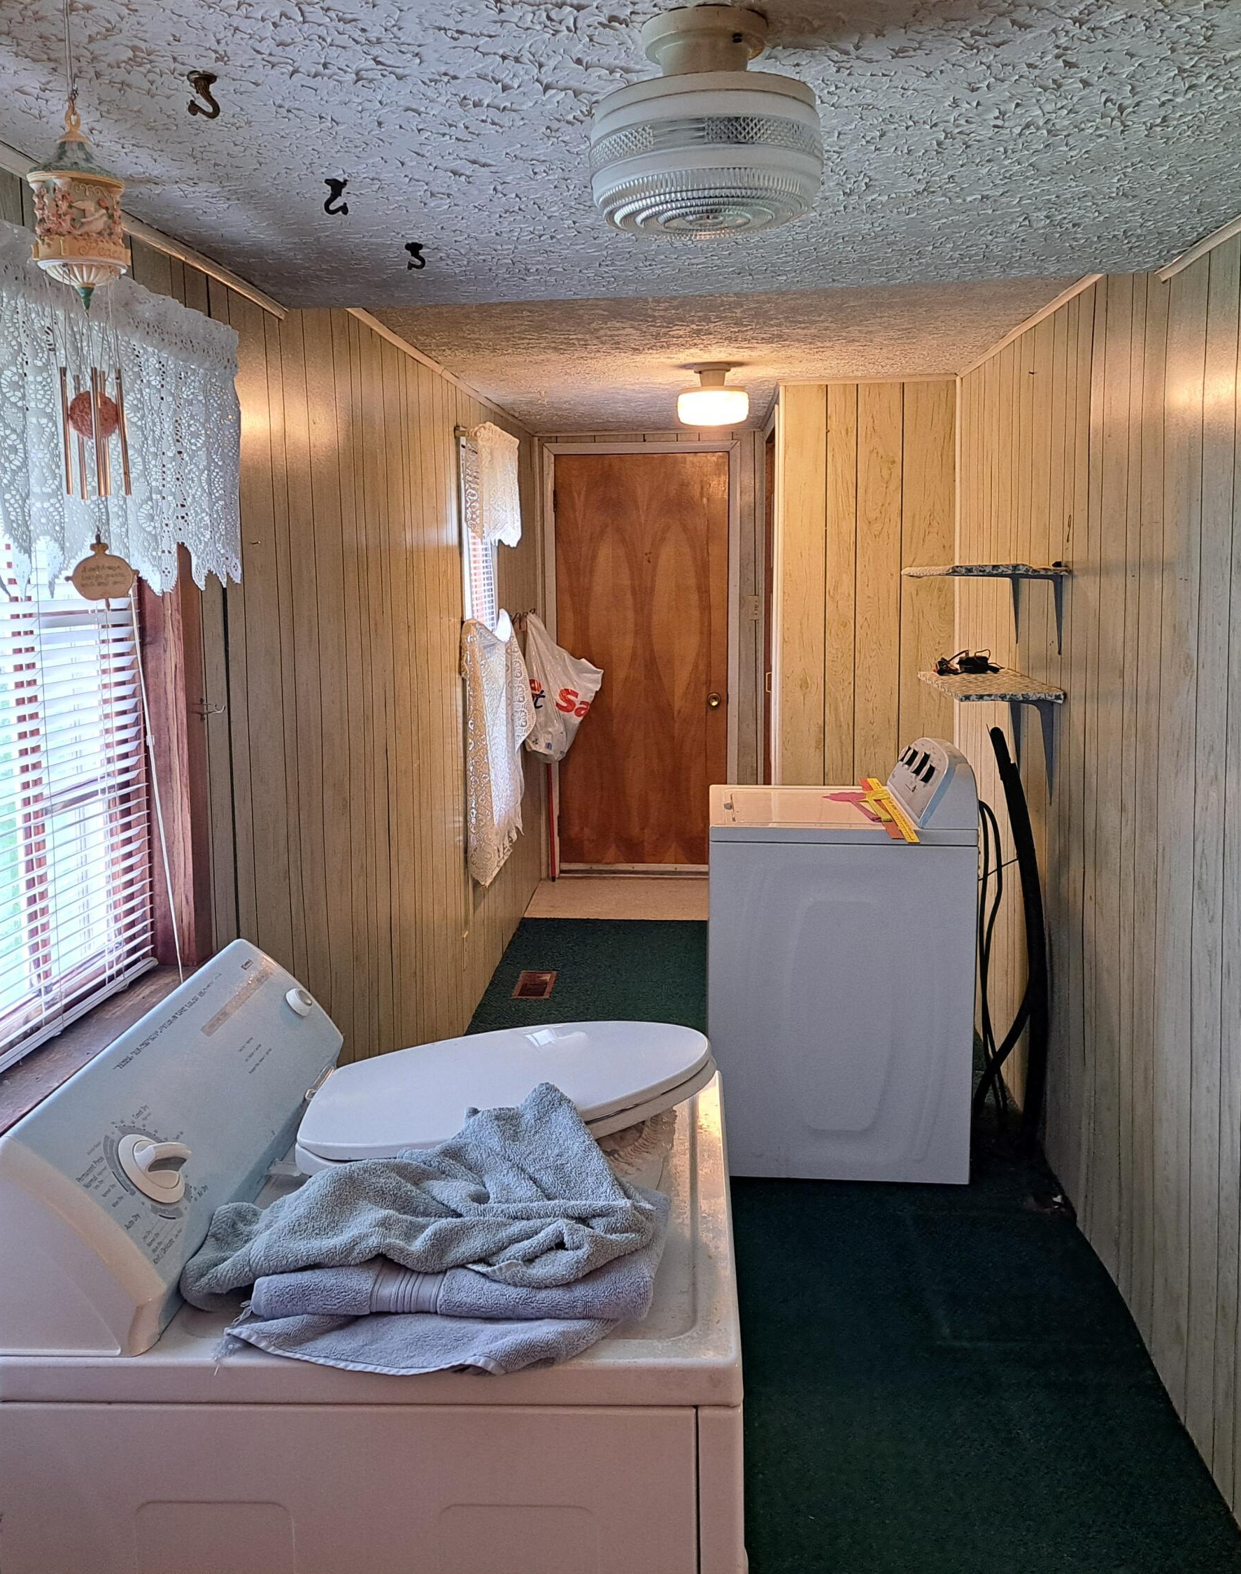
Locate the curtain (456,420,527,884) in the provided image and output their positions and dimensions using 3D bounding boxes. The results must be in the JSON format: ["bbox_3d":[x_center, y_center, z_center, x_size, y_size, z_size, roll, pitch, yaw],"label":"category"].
[{"bbox_3d":[-0.449,-0.525,5.602,0.130,1.640,1.060,0,9,4],"label":"curtain"}]

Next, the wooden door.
[{"bbox_3d":[0.110,-0.603,7.112,0.836,2.001,0.045,-1,9,4],"label":"wooden door"}]

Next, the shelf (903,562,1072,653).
[{"bbox_3d":[0.947,-0.477,3.836,0.275,0.220,0.830,-1,9,4],"label":"shelf"}]

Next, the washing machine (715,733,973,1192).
[{"bbox_3d":[0.568,0.400,3.875,0.650,1.120,0.670,-1,9,4],"label":"washing machine"}]

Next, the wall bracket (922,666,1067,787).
[{"bbox_3d":[0.970,-0.159,3.914,0.246,0.275,0.790,-1,9,4],"label":"wall bracket"}]

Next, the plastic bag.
[{"bbox_3d":[-0.250,-0.451,6.552,0.340,0.675,0.330,-1,9,4],"label":"plastic bag"}]

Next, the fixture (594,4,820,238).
[{"bbox_3d":[0.085,-0.654,1.440,0.233,0.178,0.232,-1,9,4],"label":"fixture"}]

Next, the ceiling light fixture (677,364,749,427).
[{"bbox_3d":[0.302,-1.262,4.705,0.224,0.190,0.225,-1,9,4],"label":"ceiling light fixture"}]

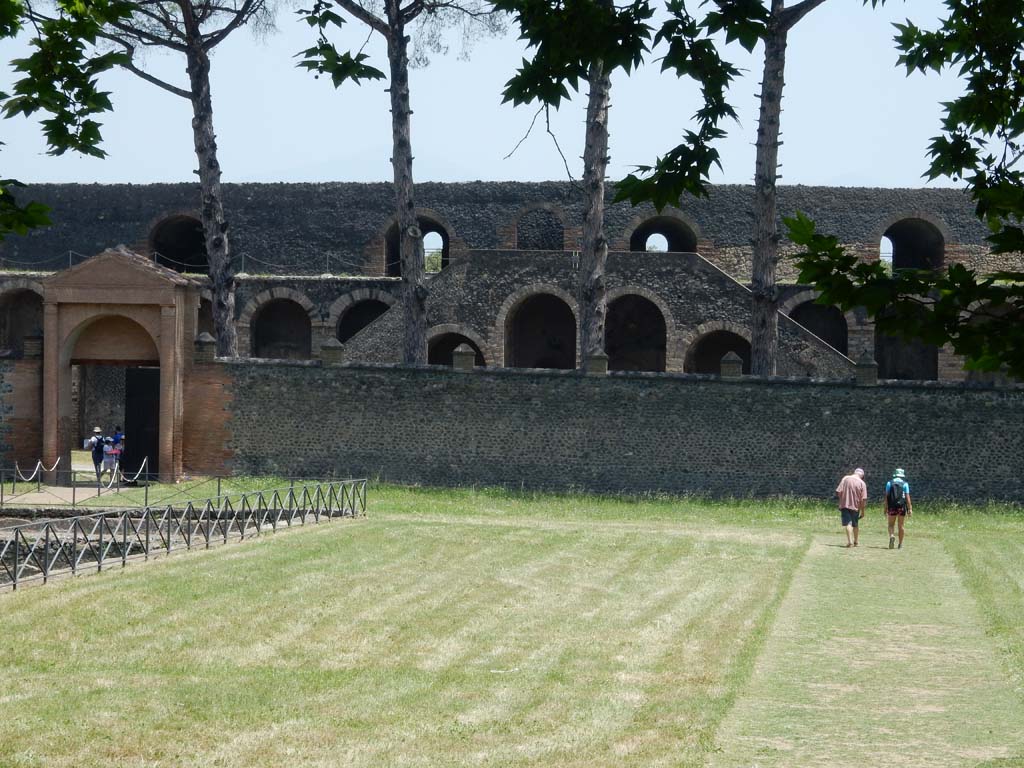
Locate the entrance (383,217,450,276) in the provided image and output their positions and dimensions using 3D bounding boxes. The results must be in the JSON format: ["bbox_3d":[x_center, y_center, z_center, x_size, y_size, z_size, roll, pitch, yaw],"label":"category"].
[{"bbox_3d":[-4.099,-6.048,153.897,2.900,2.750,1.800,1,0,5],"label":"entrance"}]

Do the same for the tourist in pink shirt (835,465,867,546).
[{"bbox_3d":[7.180,2.627,73.200,0.640,1.660,0.450,1,0,6],"label":"tourist in pink shirt"}]

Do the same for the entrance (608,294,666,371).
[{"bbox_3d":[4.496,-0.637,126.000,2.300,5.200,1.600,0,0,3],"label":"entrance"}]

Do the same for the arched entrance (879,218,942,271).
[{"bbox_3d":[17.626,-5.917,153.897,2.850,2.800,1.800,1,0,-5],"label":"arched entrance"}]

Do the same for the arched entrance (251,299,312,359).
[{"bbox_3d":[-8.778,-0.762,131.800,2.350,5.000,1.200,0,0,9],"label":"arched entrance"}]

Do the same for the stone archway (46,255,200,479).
[{"bbox_3d":[-12.309,-0.545,108.939,4.200,7.300,2.900,1,0,7],"label":"stone archway"}]

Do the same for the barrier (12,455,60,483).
[{"bbox_3d":[-14.100,2.720,103.100,0.250,0.900,6.200,0,0,5],"label":"barrier"}]

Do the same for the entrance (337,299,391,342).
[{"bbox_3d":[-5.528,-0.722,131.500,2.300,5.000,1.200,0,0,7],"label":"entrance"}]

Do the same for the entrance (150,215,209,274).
[{"bbox_3d":[-13.053,-5.431,136.700,2.450,2.500,1.600,0,0,11],"label":"entrance"}]

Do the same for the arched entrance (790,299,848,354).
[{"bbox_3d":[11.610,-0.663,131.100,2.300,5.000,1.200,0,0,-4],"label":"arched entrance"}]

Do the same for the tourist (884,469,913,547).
[{"bbox_3d":[8.063,2.603,72.200,0.580,1.670,0.500,0,0,6],"label":"tourist"}]

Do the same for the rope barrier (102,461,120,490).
[{"bbox_3d":[-12.153,2.838,105.198,0.650,0.950,0.400,1,0,8],"label":"rope barrier"}]

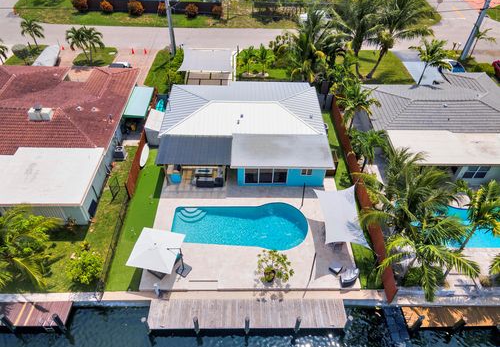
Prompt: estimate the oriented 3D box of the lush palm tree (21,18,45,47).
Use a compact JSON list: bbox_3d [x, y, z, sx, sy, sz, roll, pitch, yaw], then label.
[{"bbox_3d":[-29.960,-19.189,48.061,3.100,4.000,3.100,0,44,0],"label":"lush palm tree"}]

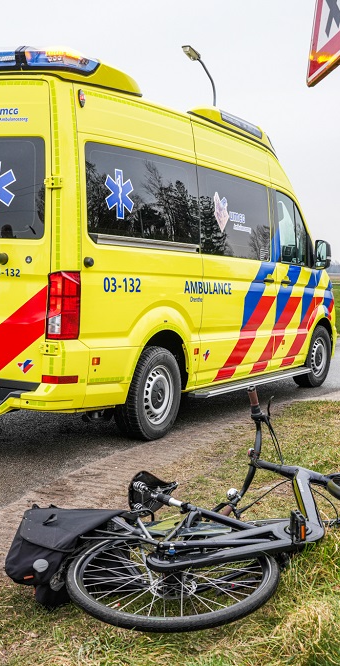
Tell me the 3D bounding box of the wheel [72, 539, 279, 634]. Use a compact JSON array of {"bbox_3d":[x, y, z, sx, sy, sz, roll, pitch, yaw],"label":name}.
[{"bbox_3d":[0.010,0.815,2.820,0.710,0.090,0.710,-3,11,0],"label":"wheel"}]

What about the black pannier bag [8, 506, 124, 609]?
[{"bbox_3d":[-0.370,0.830,3.060,0.400,0.300,0.380,5,6,38],"label":"black pannier bag"}]

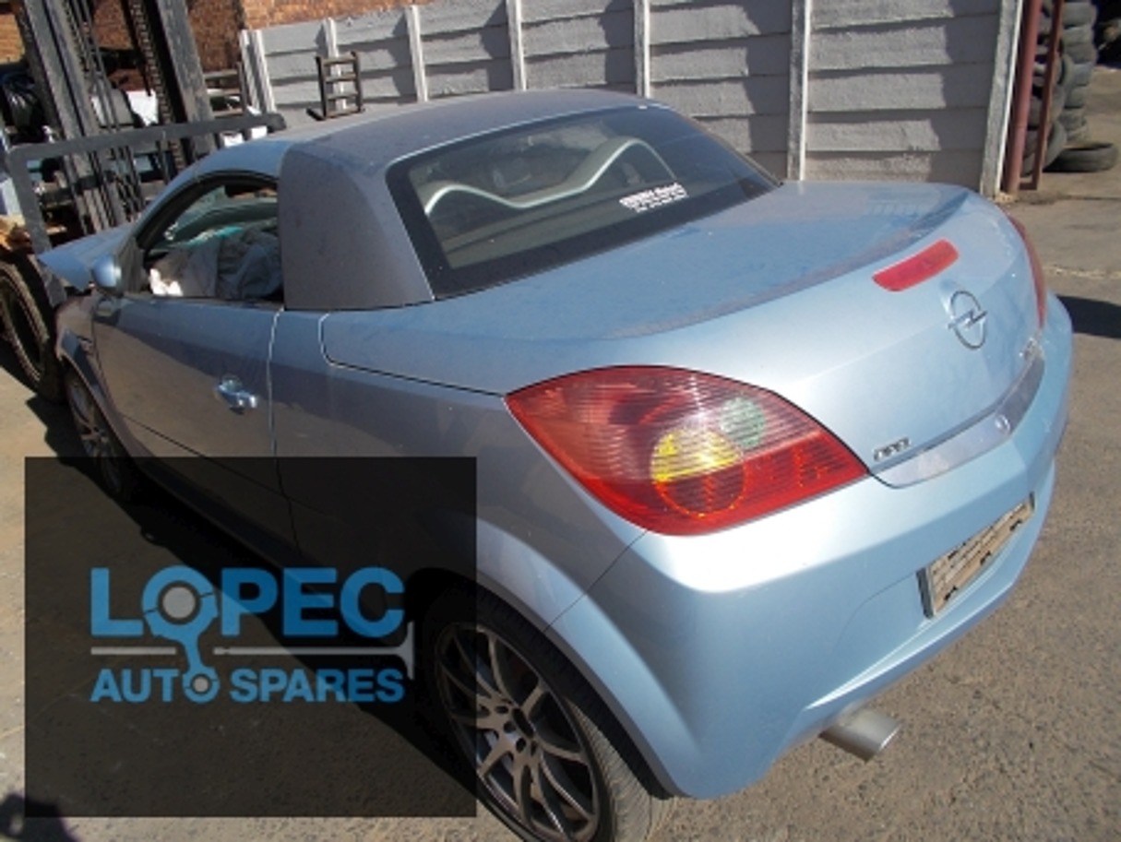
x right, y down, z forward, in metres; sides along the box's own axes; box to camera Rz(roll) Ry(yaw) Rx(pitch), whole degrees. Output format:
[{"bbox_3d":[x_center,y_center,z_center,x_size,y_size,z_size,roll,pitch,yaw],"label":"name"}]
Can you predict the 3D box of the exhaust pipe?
[{"bbox_3d":[0.520,0.553,1.543,0.096,0.091,0.172,-24,29,-38],"label":"exhaust pipe"}]

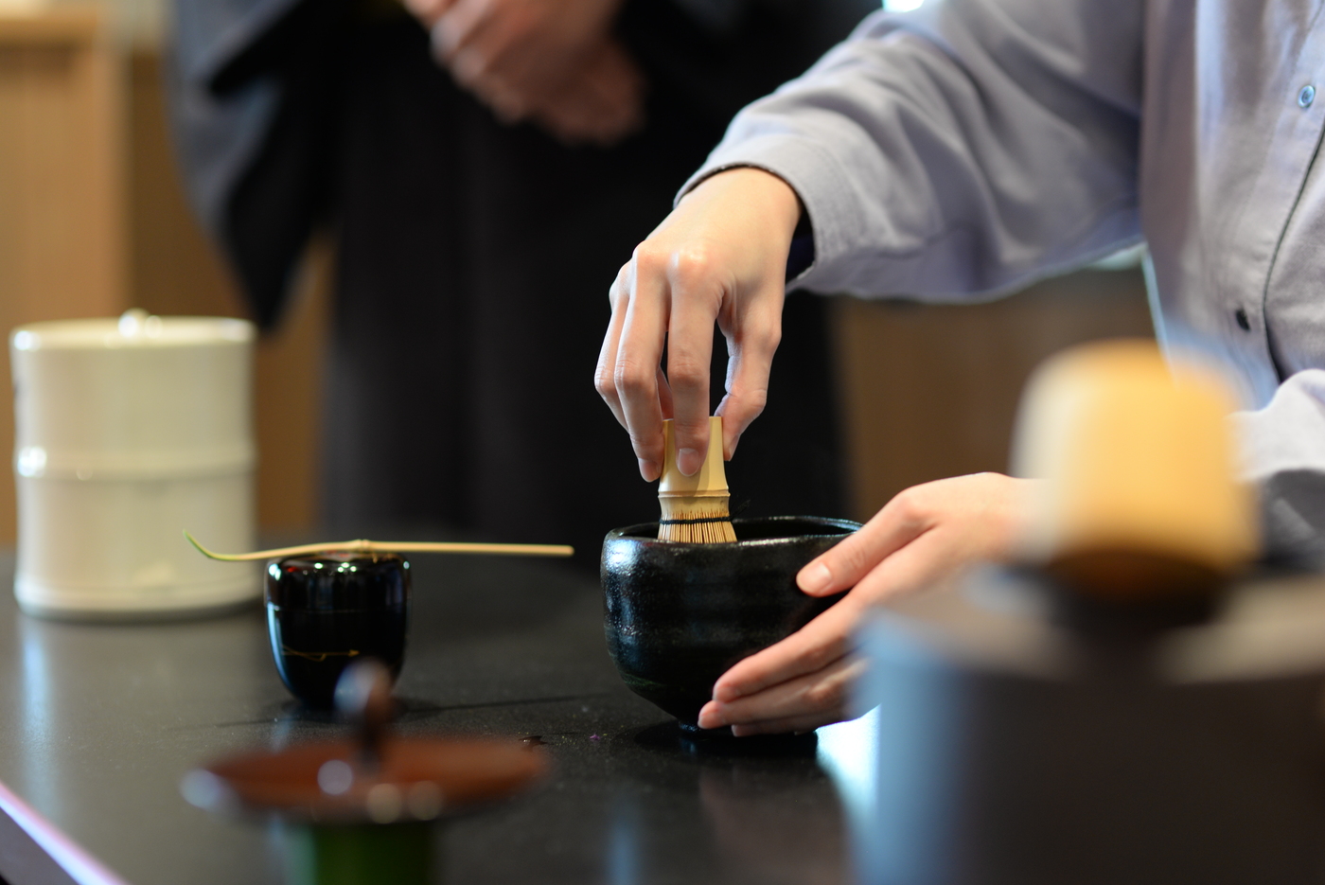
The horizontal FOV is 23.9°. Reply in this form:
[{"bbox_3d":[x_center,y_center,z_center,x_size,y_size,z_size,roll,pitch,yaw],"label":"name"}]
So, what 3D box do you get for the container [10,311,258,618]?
[{"bbox_3d":[-0.314,0.008,1.855,0.145,0.169,0.145,-1,5,0],"label":"container"}]

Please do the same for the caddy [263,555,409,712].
[{"bbox_3d":[-0.152,0.088,1.465,0.068,0.069,0.068,-1,5,0],"label":"caddy"}]

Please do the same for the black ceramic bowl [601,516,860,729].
[{"bbox_3d":[0.030,0.082,1.386,0.119,0.088,0.119,-1,5,0],"label":"black ceramic bowl"}]

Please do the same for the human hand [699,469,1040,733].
[{"bbox_3d":[0.092,0.073,1.350,0.175,0.080,0.075,-31,0,3],"label":"human hand"}]

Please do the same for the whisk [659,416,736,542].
[{"bbox_3d":[0.015,0.045,1.389,0.054,0.112,0.054,-1,5,0],"label":"whisk"}]

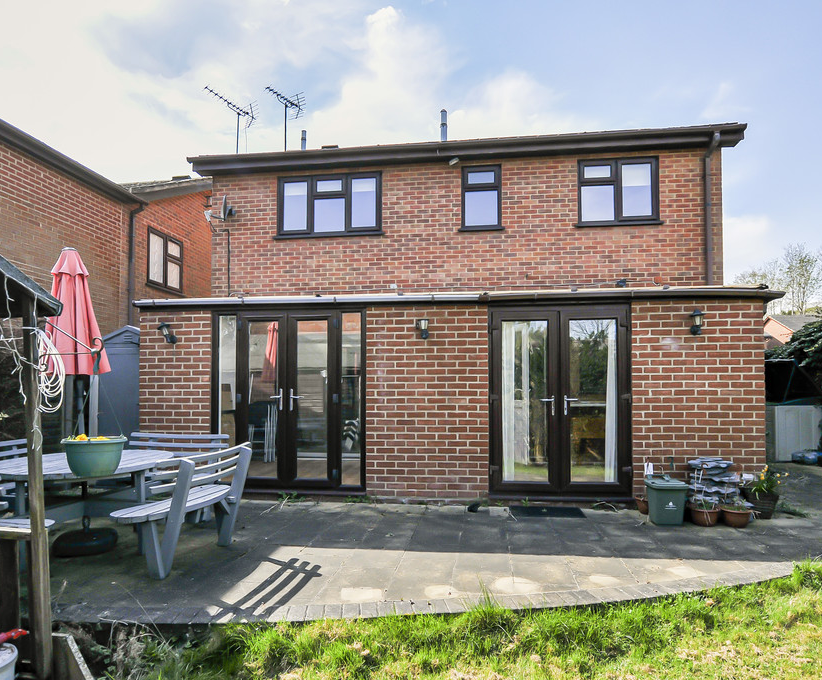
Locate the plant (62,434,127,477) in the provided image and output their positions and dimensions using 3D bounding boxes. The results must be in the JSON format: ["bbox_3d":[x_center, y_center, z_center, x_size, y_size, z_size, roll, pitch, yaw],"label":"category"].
[{"bbox_3d":[-1.560,0.577,2.520,0.290,0.180,0.290,1,-3,-30],"label":"plant"}]

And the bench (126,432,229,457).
[{"bbox_3d":[-2.481,1.366,5.130,1.200,0.830,0.630,-1,-3,13],"label":"bench"}]

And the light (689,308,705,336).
[{"bbox_3d":[2.928,-0.179,5.226,0.170,0.290,0.200,-1,-1,6],"label":"light"}]

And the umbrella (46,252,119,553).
[{"bbox_3d":[-2.704,0.458,4.234,0.480,2.550,0.480,-1,-1,6],"label":"umbrella"}]

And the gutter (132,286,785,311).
[{"bbox_3d":[0.276,-0.449,5.468,6.954,0.100,0.130,0,-1,6],"label":"gutter"}]

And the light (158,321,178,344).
[{"bbox_3d":[-2.729,-0.078,5.730,0.150,0.240,0.210,-1,-3,7],"label":"light"}]

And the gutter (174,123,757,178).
[{"bbox_3d":[0.590,-2.930,7.870,8.550,0.230,0.220,-1,-3,7],"label":"gutter"}]

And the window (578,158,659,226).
[{"bbox_3d":[3.208,-2.275,7.886,1.220,1.020,0.100,-1,-3,7],"label":"window"}]

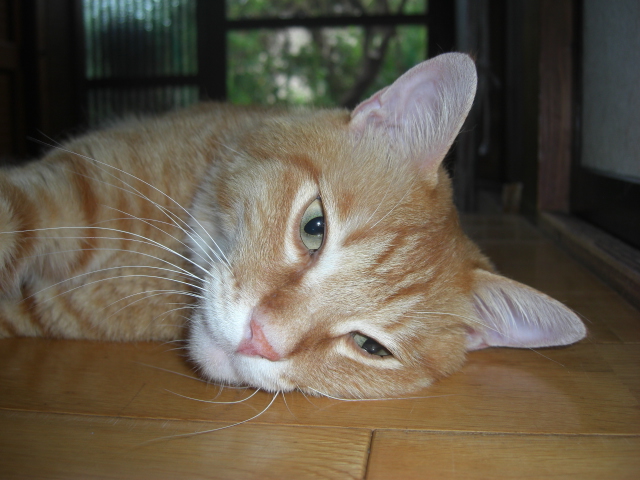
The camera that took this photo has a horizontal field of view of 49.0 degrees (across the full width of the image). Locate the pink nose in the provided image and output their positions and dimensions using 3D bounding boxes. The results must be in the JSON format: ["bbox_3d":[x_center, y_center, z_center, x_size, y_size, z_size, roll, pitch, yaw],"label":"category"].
[{"bbox_3d":[-0.023,0.036,0.254,0.012,0.017,0.010,-29,4,3],"label":"pink nose"}]

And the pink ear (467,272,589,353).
[{"bbox_3d":[0.083,0.029,0.287,0.050,0.034,0.020,7,14,27],"label":"pink ear"}]

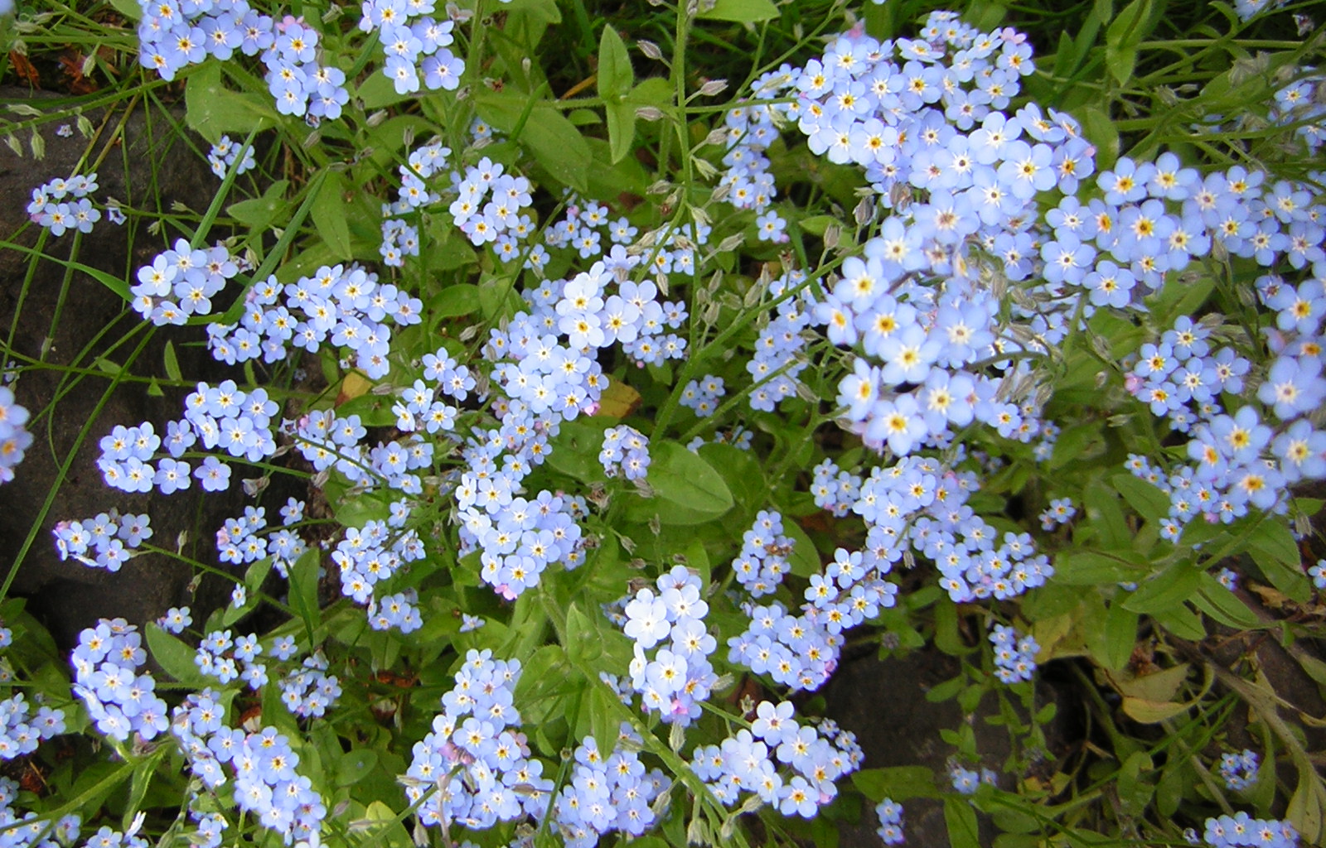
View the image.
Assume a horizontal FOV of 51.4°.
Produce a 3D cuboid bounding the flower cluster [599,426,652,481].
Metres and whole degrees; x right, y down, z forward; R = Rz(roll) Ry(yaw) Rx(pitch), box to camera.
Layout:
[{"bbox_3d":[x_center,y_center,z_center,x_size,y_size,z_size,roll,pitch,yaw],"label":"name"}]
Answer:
[{"bbox_3d":[-0.012,0.009,0.430,0.015,0.012,0.014,0,57,0],"label":"flower cluster"}]

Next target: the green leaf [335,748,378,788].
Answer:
[{"bbox_3d":[-0.115,0.130,0.520,0.020,0.004,0.011,-38,74,-21],"label":"green leaf"}]

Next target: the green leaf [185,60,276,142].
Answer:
[{"bbox_3d":[-0.129,-0.096,0.410,0.029,0.008,0.023,8,71,9],"label":"green leaf"}]

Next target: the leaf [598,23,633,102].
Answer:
[{"bbox_3d":[-0.015,-0.113,0.430,0.012,0.004,0.028,-6,73,-2],"label":"leaf"}]

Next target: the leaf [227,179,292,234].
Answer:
[{"bbox_3d":[-0.142,-0.076,0.485,0.022,0.007,0.018,0,68,0],"label":"leaf"}]

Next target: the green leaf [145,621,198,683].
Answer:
[{"bbox_3d":[-0.163,0.076,0.460,0.028,0.006,0.010,42,66,8],"label":"green leaf"}]

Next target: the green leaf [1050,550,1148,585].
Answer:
[{"bbox_3d":[0.145,0.049,0.460,0.031,0.005,0.011,-6,75,4],"label":"green leaf"}]

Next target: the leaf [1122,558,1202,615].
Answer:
[{"bbox_3d":[0.159,0.052,0.440,0.028,0.005,0.011,-29,66,0],"label":"leaf"}]

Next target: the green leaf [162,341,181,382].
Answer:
[{"bbox_3d":[-0.142,-0.018,0.400,0.005,0.003,0.014,-25,68,13],"label":"green leaf"}]

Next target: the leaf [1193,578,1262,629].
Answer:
[{"bbox_3d":[0.208,0.067,0.510,0.027,0.005,0.011,37,80,23],"label":"leaf"}]

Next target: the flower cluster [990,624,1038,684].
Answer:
[{"bbox_3d":[0.127,0.083,0.500,0.018,0.016,0.017,0,58,0],"label":"flower cluster"}]

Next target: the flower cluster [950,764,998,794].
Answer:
[{"bbox_3d":[0.115,0.131,0.510,0.018,0.012,0.013,0,58,0],"label":"flower cluster"}]

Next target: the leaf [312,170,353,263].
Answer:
[{"bbox_3d":[-0.119,-0.077,0.510,0.013,0.007,0.036,-11,77,-10],"label":"leaf"}]

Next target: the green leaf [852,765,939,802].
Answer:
[{"bbox_3d":[0.090,0.138,0.530,0.034,0.007,0.012,10,66,10],"label":"green leaf"}]

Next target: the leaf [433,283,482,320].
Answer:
[{"bbox_3d":[-0.076,-0.045,0.510,0.022,0.004,0.011,-37,80,-13],"label":"leaf"}]

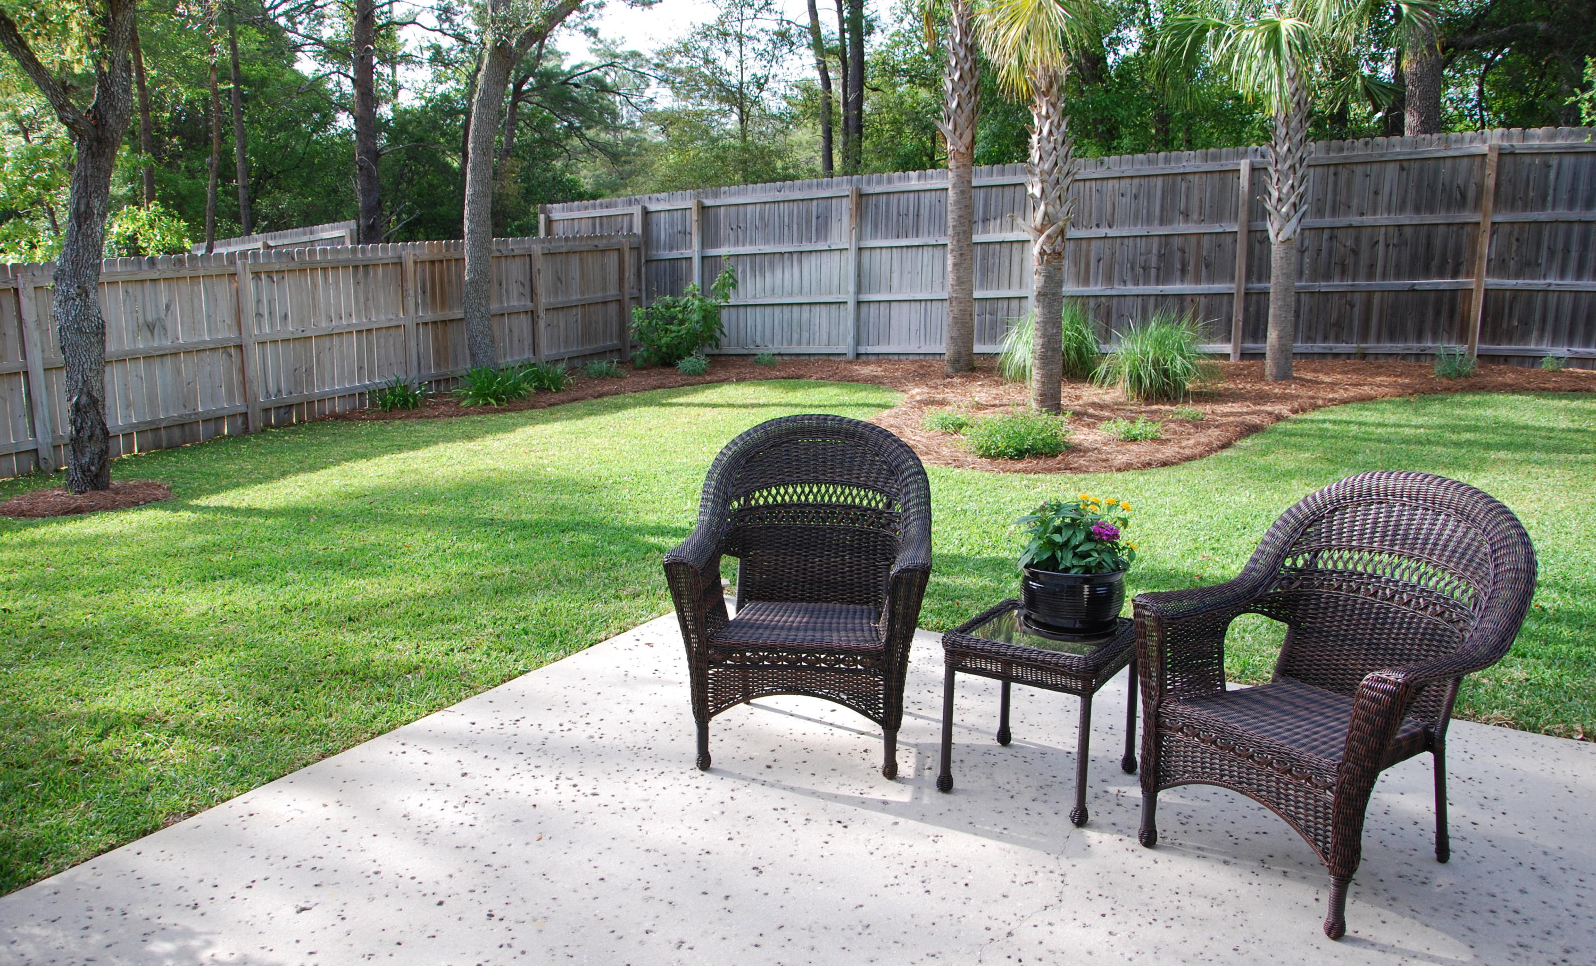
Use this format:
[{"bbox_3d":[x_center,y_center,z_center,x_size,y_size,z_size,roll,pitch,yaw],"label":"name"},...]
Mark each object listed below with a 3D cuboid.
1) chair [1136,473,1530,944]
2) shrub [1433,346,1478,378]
[{"bbox_3d":[1.299,0.450,2.902,0.718,0.946,0.746,-6,12,-32],"label":"chair"},{"bbox_3d":[6.421,-1.186,11.700,0.414,0.317,0.414,0,10,0],"label":"shrub"}]

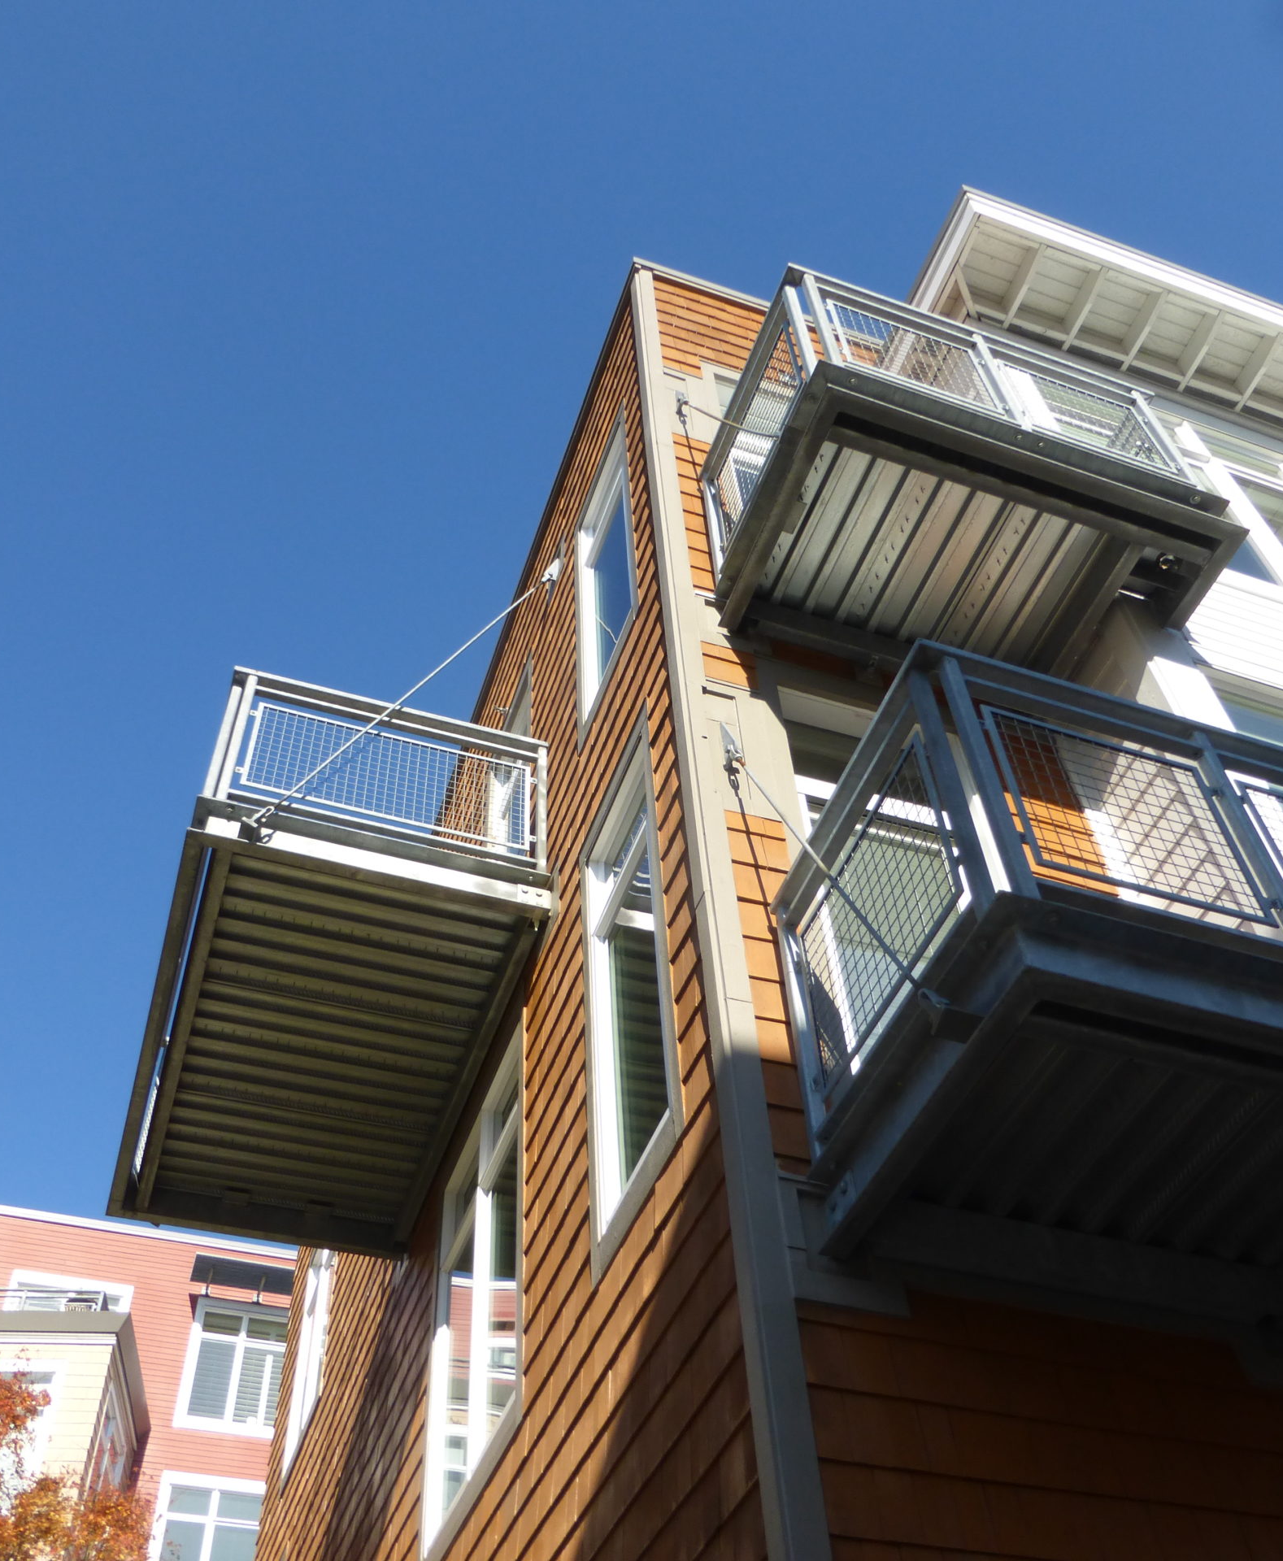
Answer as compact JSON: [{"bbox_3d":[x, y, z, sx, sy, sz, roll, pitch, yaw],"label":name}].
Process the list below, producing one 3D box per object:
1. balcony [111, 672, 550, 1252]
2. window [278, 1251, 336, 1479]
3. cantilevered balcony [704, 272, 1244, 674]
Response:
[{"bbox_3d":[-1.846,1.196,8.427,1.798,1.331,3.185,14,-53,-14],"label":"balcony"},{"bbox_3d":[-2.843,4.704,12.617,0.122,2.193,1.550,14,-53,-14],"label":"window"},{"bbox_3d":[1.401,-1.263,6.603,1.924,1.331,1.172,14,-53,-14],"label":"cantilevered balcony"}]

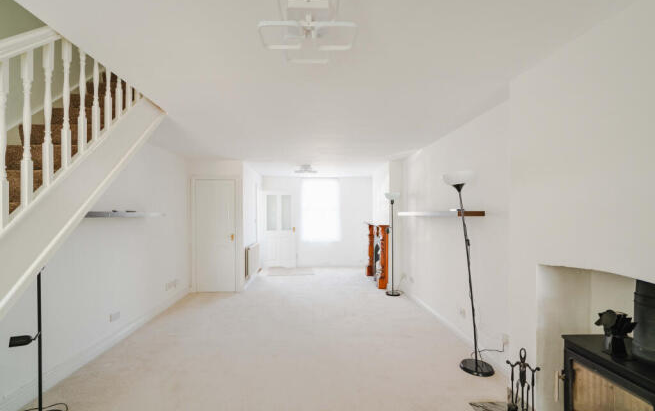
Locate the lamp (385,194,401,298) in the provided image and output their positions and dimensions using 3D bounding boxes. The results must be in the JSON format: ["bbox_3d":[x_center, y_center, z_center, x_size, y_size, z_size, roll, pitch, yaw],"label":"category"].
[{"bbox_3d":[1.122,0.645,5.000,0.270,1.755,0.270,0,-1,-4],"label":"lamp"}]

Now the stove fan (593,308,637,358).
[{"bbox_3d":[1.450,0.638,1.465,0.110,0.230,0.170,0,-1,-7],"label":"stove fan"}]

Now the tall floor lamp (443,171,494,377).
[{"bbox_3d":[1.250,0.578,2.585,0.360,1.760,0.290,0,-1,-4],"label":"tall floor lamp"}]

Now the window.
[{"bbox_3d":[-0.178,0.127,7.420,1.000,1.580,0.120,0,-1,-4],"label":"window"}]

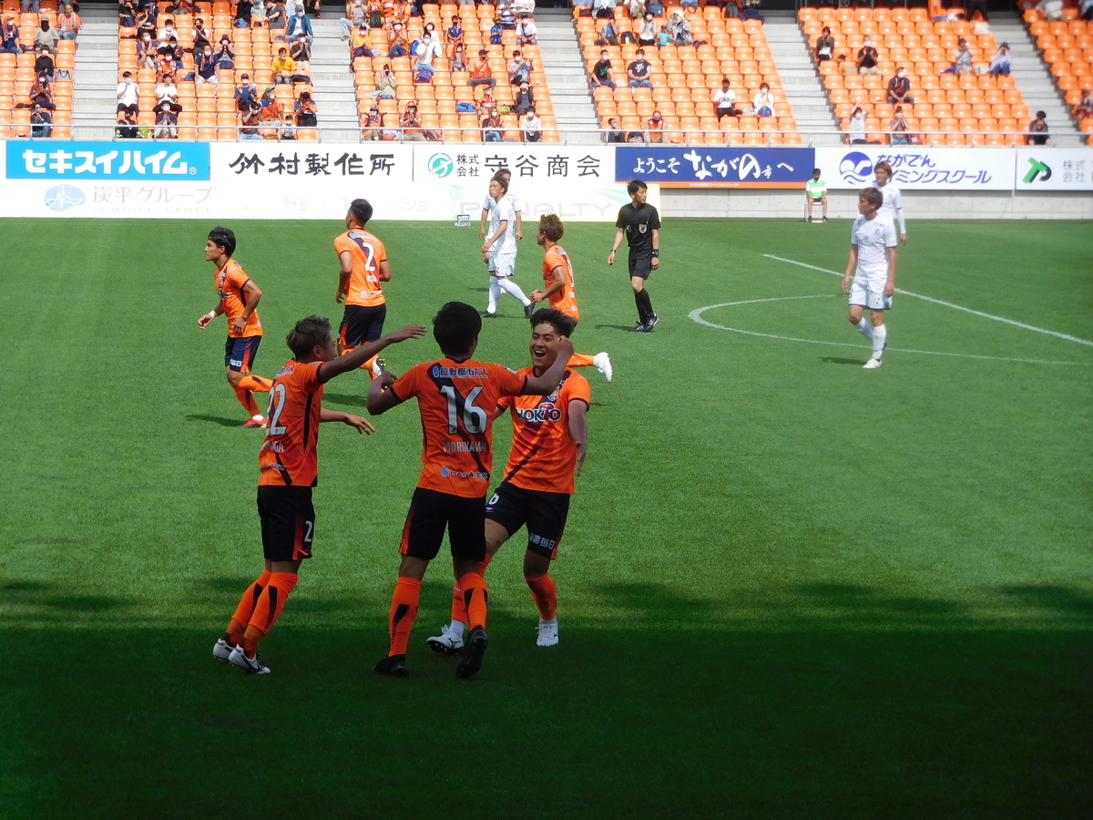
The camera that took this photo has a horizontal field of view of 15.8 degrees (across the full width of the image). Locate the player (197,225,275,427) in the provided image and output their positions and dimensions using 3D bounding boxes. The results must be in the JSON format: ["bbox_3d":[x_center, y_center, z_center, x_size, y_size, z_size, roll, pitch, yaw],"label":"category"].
[{"bbox_3d":[-2.417,-0.663,31.122,0.670,1.568,0.470,-1,5,-17],"label":"player"}]

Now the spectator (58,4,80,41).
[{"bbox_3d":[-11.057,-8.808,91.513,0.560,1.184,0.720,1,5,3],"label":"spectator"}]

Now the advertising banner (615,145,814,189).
[{"bbox_3d":[3.721,-5.327,86.919,4.427,0.895,0.080,0,5,-5],"label":"advertising banner"}]

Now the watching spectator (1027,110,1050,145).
[{"bbox_3d":[11.045,-6.087,88.658,0.500,1.262,0.700,1,5,9],"label":"watching spectator"}]

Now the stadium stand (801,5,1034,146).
[{"bbox_3d":[8.718,-7.628,91.640,4.650,3.600,7.900,0,5,-5],"label":"stadium stand"}]

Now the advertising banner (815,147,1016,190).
[{"bbox_3d":[8.148,-5.326,87.332,4.494,0.907,0.080,0,5,-5],"label":"advertising banner"}]

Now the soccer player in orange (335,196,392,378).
[{"bbox_3d":[-1.559,-0.920,33.360,0.460,1.730,0.540,-2,5,-30],"label":"soccer player in orange"}]

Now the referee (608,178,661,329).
[{"bbox_3d":[0.988,-1.730,43.927,0.550,1.668,0.410,2,5,18],"label":"referee"}]

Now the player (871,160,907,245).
[{"bbox_3d":[4.269,-2.241,49.927,0.520,1.794,0.400,2,5,16],"label":"player"}]

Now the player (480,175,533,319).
[{"bbox_3d":[-0.461,-1.890,45.910,0.620,1.632,0.440,-2,5,-25],"label":"player"}]

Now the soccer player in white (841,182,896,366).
[{"bbox_3d":[3.149,-1.292,38.387,0.510,1.746,0.400,2,5,19],"label":"soccer player in white"}]

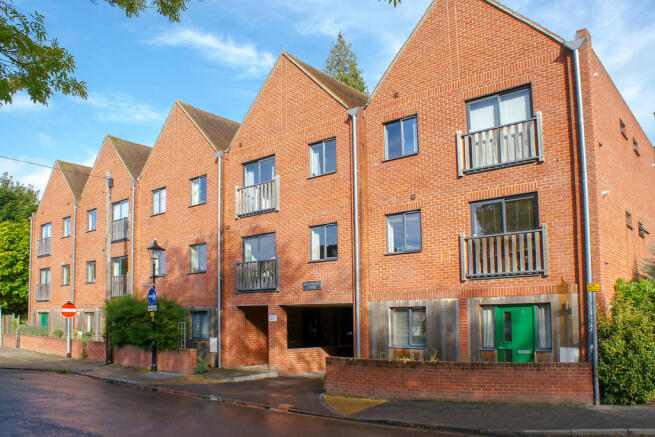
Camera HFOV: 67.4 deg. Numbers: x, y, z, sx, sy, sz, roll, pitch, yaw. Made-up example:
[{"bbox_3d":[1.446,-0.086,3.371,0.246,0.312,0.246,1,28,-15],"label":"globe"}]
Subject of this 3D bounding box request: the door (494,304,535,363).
[{"bbox_3d":[4.546,3.131,11.881,0.950,2.080,0.080,-9,-12,39],"label":"door"}]

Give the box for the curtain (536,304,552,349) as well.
[{"bbox_3d":[5.272,2.617,11.941,0.282,1.031,0.080,-6,-9,35],"label":"curtain"}]

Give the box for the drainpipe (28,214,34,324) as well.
[{"bbox_3d":[-18.677,3.817,31.000,0.220,8.100,0.200,-9,-12,39],"label":"drainpipe"}]

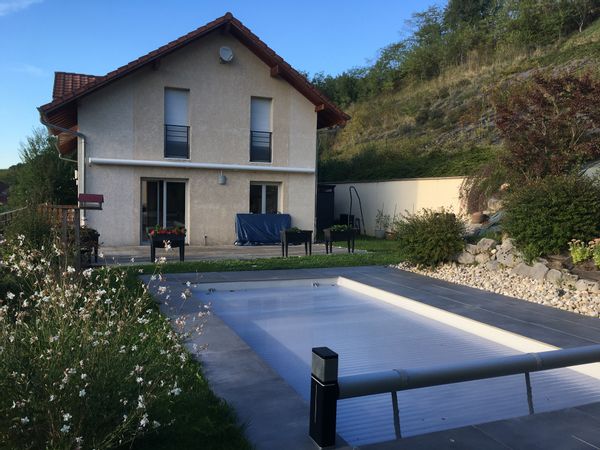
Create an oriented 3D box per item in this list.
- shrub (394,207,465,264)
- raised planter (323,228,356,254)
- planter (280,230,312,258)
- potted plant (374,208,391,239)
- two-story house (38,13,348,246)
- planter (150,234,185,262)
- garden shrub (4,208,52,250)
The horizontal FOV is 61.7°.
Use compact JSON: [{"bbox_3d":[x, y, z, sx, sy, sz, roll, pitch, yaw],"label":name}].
[{"bbox_3d":[3.310,0.331,12.800,1.720,1.450,1.550,2,3,12],"label":"shrub"},{"bbox_3d":[1.147,0.483,14.742,0.800,0.680,0.380,0,3,-24],"label":"raised planter"},{"bbox_3d":[-0.097,0.510,13.741,0.800,0.680,0.380,0,3,-22],"label":"planter"},{"bbox_3d":[3.249,-0.059,19.800,0.600,1.200,0.550,1,3,0],"label":"potted plant"},{"bbox_3d":[-4.671,-3.238,20.485,9.650,7.360,10.200,0,3,-22],"label":"two-story house"},{"bbox_3d":[-3.209,0.532,12.140,0.800,0.680,0.380,0,3,-20],"label":"planter"},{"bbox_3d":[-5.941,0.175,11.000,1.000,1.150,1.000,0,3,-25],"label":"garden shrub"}]

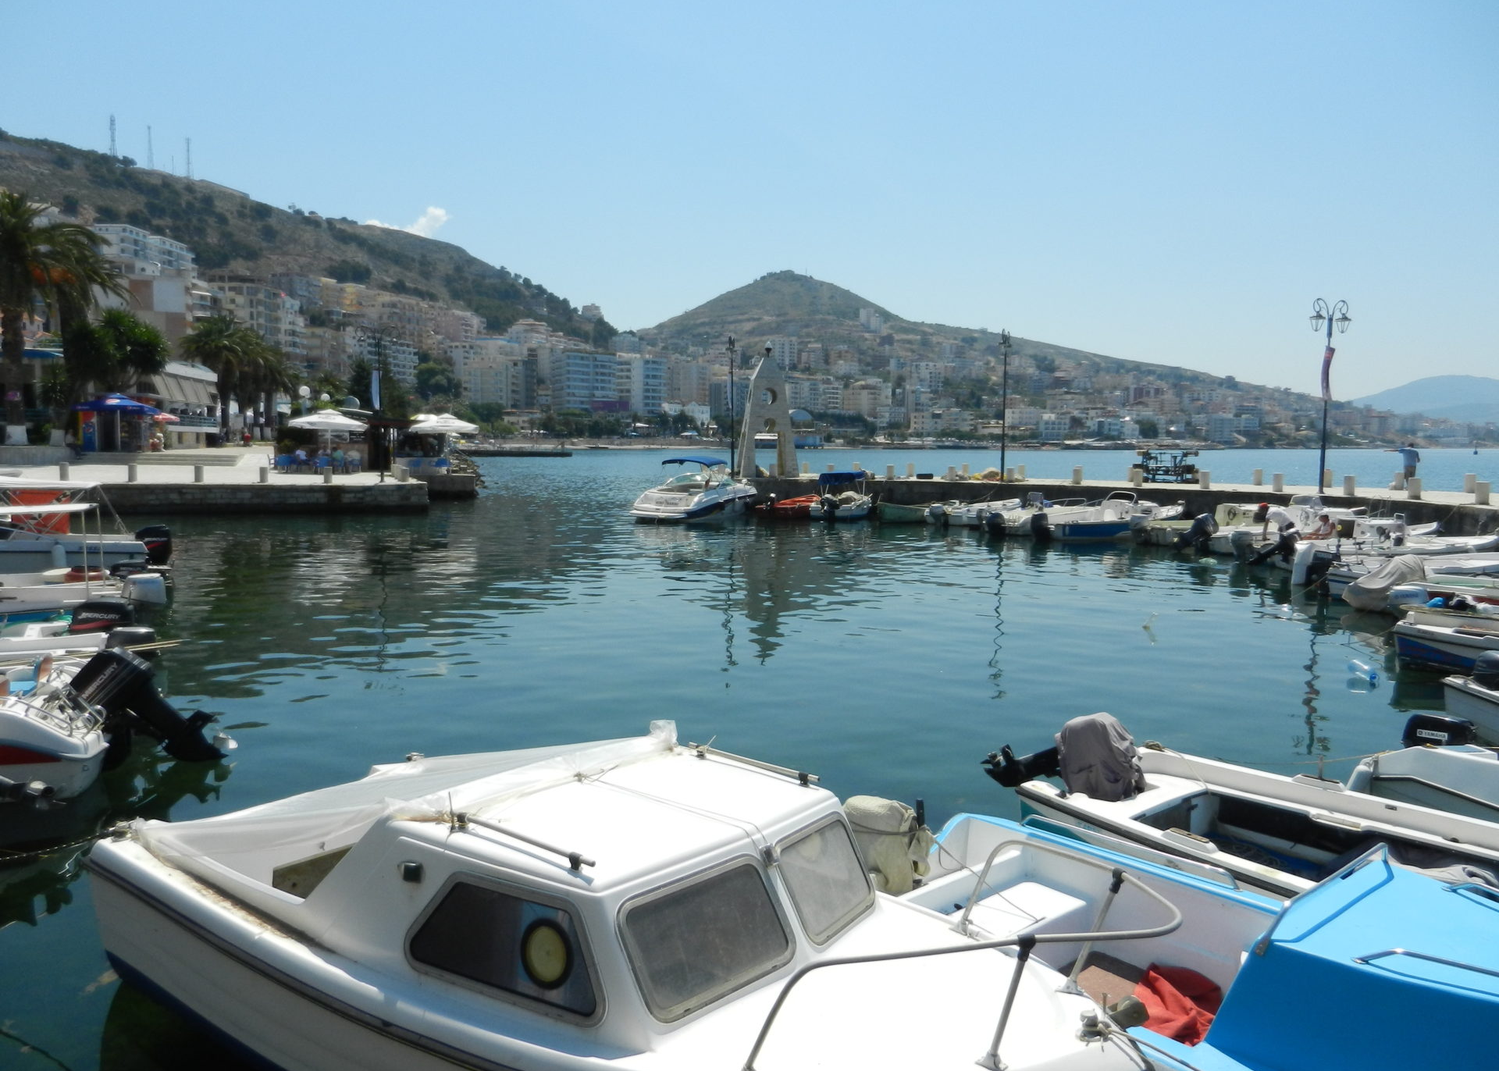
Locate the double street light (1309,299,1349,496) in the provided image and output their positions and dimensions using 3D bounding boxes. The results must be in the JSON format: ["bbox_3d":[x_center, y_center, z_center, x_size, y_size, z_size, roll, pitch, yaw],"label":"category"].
[{"bbox_3d":[19.649,-4.727,36.861,1.450,6.600,0.450,-2,5,-22],"label":"double street light"}]

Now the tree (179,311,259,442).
[{"bbox_3d":[-40.051,-11.975,82.000,5.739,9.669,5.739,-2,5,-26],"label":"tree"}]

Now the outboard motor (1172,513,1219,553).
[{"bbox_3d":[11.908,-0.125,28.892,1.450,0.600,0.450,-40,22,-21],"label":"outboard motor"}]

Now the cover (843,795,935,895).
[{"bbox_3d":[0.746,1.654,5.917,0.360,0.560,0.470,-4,7,-40],"label":"cover"}]

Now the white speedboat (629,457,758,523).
[{"bbox_3d":[-1.441,-1.709,40.306,2.500,2.500,6.300,4,6,33],"label":"white speedboat"}]

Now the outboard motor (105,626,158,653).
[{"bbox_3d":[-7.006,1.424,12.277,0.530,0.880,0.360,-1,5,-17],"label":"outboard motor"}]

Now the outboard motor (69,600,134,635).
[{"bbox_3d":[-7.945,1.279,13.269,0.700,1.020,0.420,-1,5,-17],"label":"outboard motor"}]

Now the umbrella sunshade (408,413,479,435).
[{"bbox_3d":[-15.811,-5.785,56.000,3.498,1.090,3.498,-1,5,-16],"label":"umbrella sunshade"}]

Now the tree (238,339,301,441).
[{"bbox_3d":[-39.031,-11.804,88.000,4.612,8.282,4.612,-2,5,-24],"label":"tree"}]

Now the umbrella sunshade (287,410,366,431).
[{"bbox_3d":[-21.727,-5.906,55.712,3.900,1.100,3.900,-1,5,-21],"label":"umbrella sunshade"}]

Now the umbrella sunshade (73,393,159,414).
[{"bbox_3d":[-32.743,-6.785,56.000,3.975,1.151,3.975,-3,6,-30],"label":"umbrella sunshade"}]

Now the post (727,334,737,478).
[{"bbox_3d":[-0.762,-5.974,50.705,0.500,6.623,1.600,1,5,8],"label":"post"}]

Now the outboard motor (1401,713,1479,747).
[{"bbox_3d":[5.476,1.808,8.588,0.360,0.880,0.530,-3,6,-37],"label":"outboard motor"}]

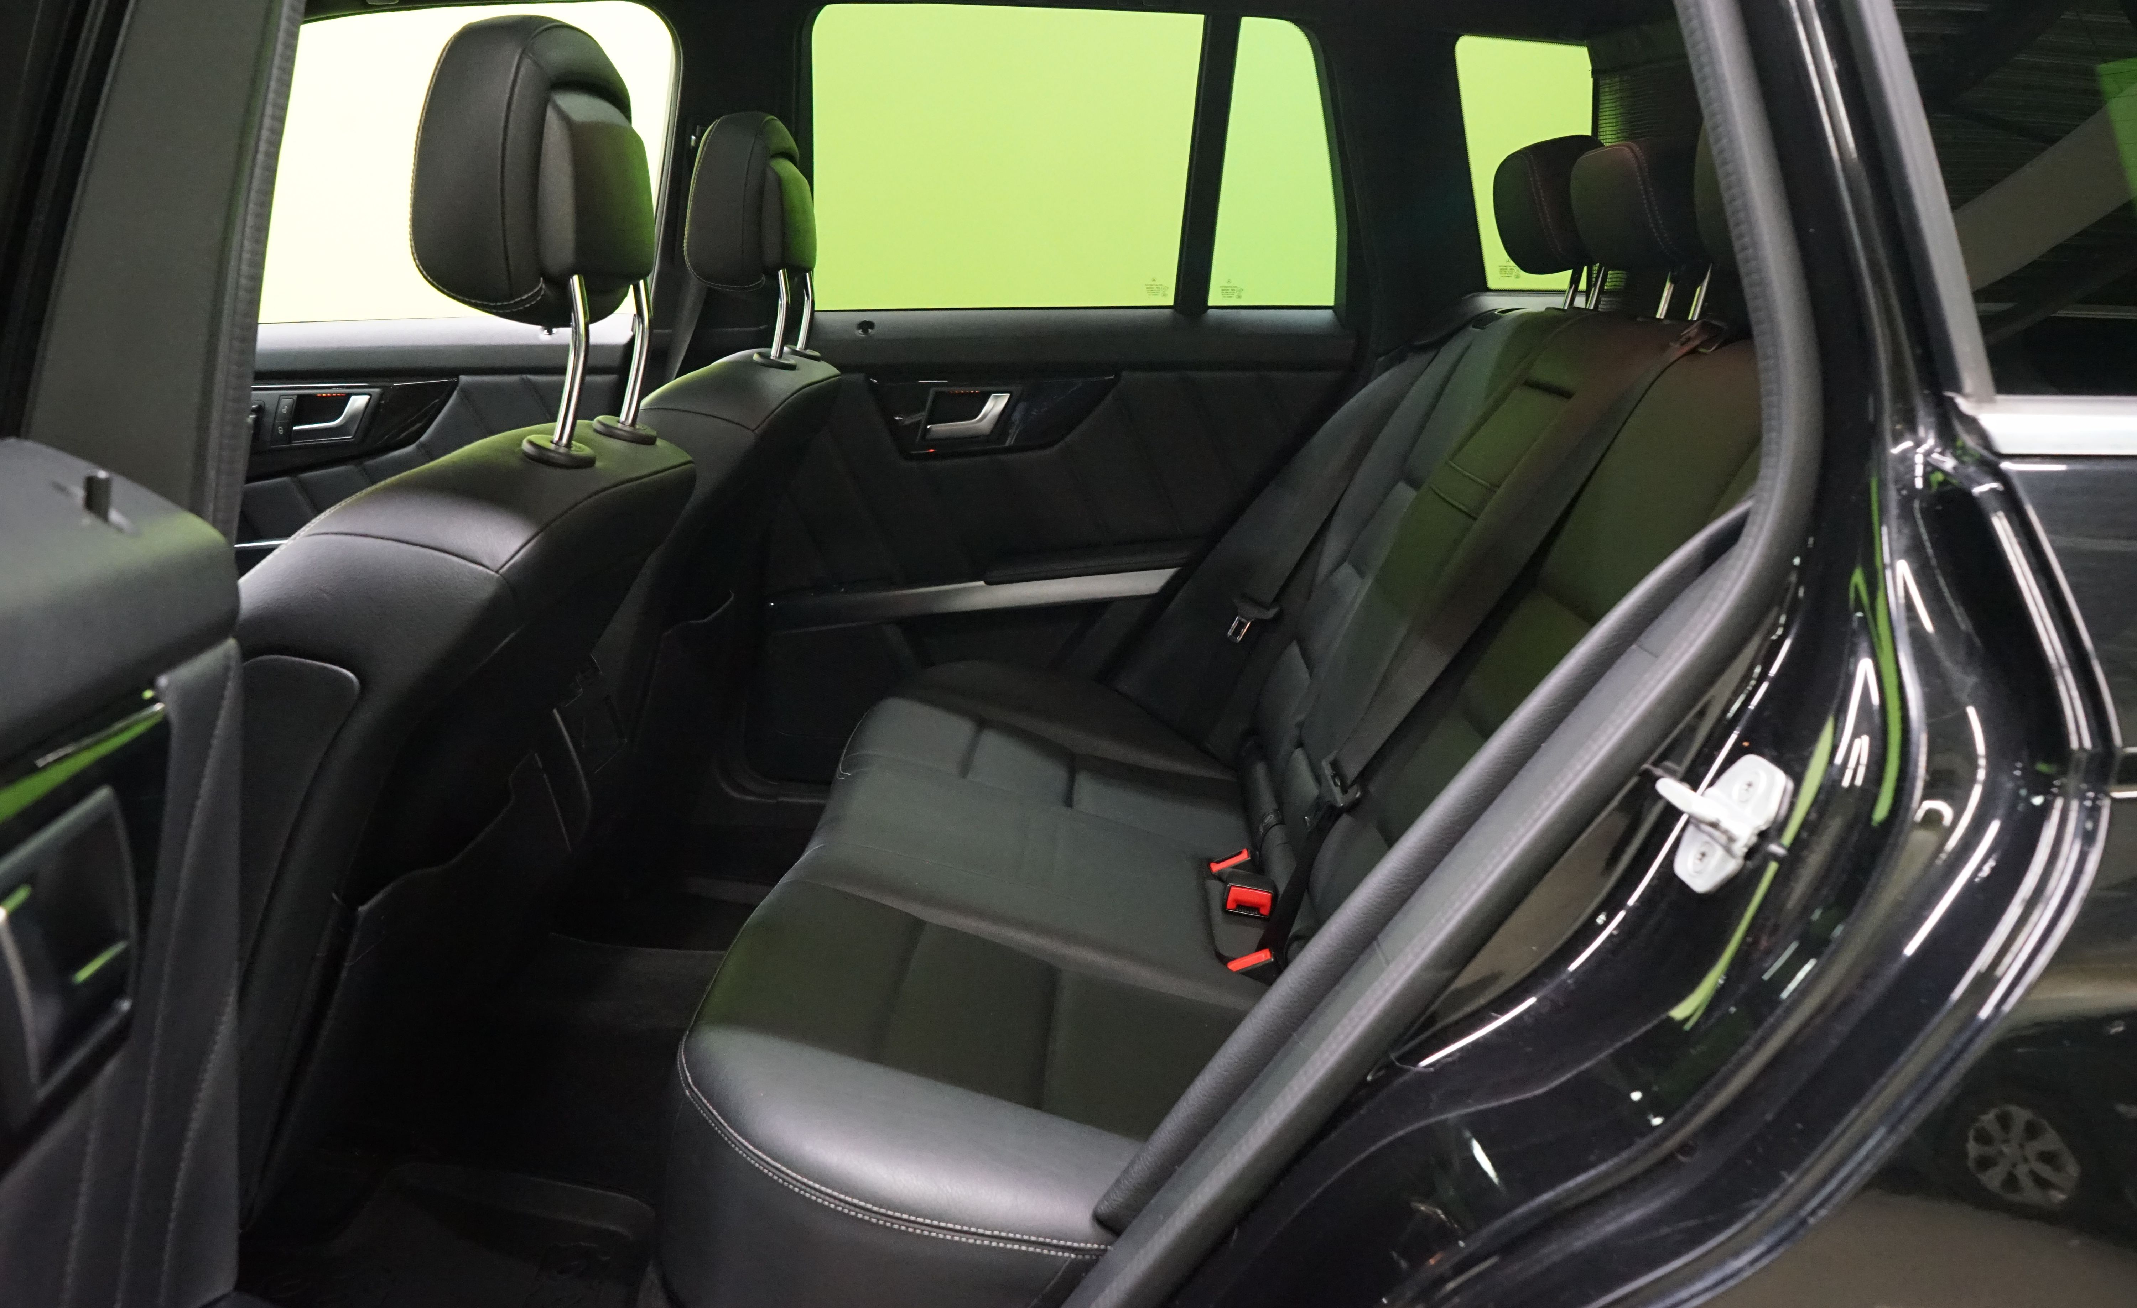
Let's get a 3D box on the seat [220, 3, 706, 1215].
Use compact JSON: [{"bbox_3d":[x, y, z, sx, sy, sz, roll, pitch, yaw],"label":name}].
[{"bbox_3d":[-0.714,0.019,1.280,0.810,0.970,0.540,0,13,2],"label":"seat"}]

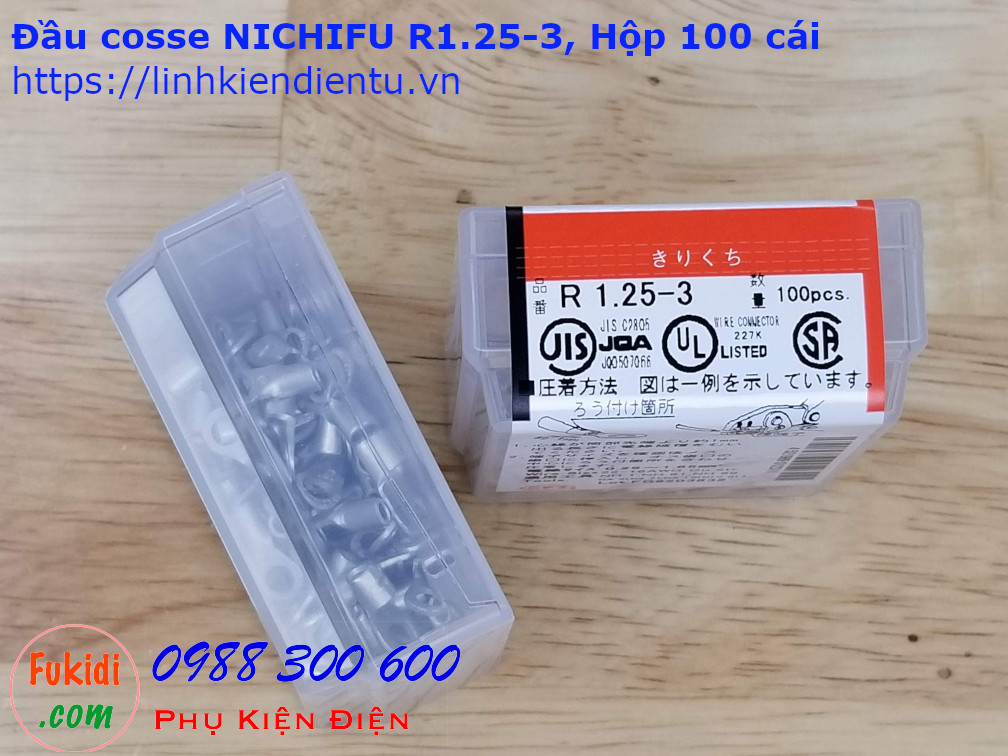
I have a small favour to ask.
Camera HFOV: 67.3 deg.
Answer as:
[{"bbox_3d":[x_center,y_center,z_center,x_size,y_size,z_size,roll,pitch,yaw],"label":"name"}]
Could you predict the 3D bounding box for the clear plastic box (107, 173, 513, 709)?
[{"bbox_3d":[-0.024,0.011,0.094,0.026,0.026,0.060,-25,68,-16],"label":"clear plastic box"}]

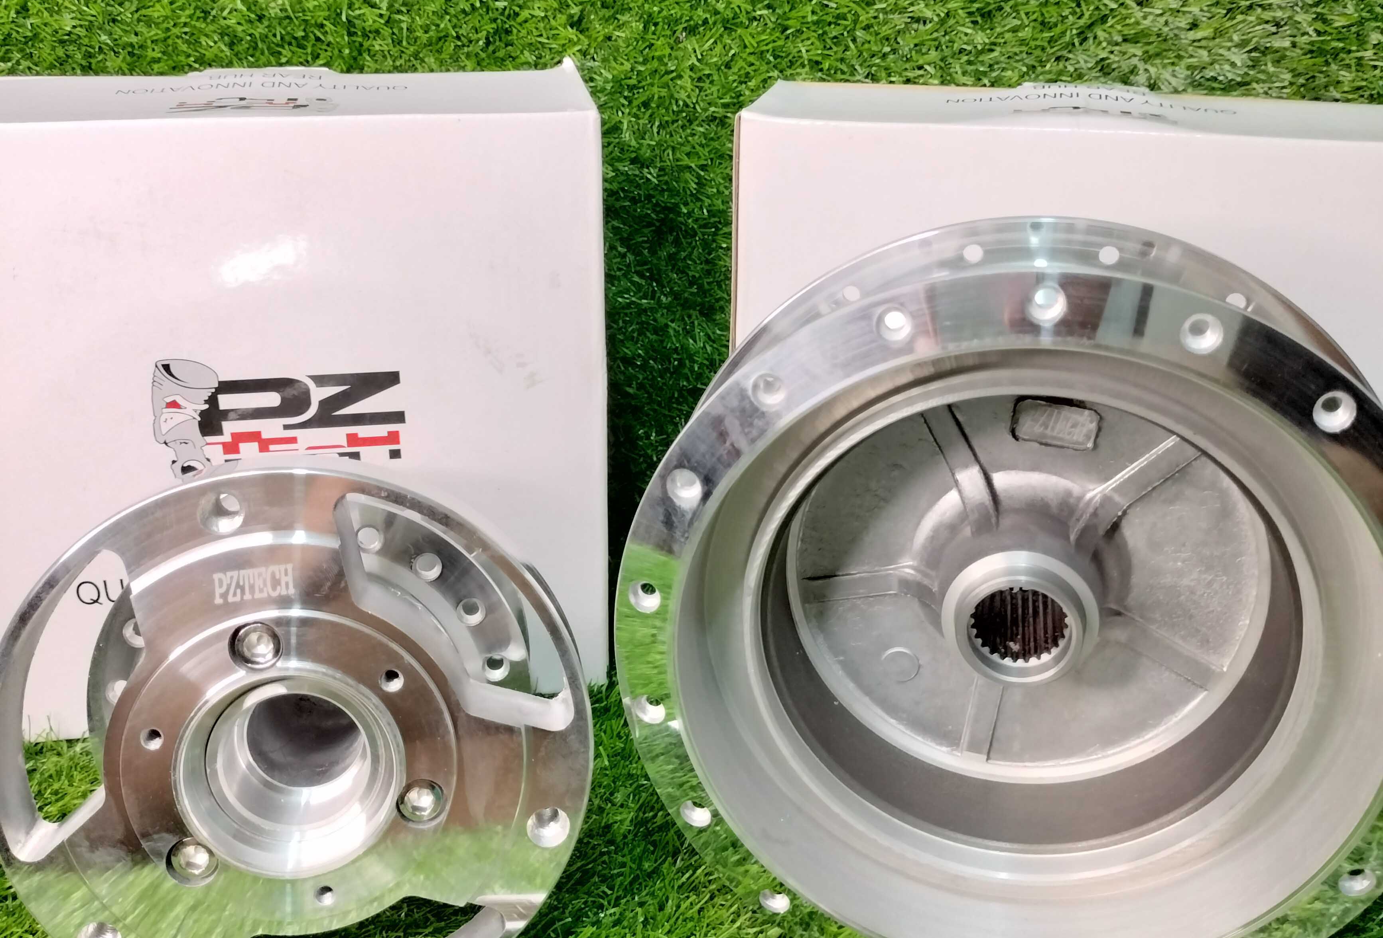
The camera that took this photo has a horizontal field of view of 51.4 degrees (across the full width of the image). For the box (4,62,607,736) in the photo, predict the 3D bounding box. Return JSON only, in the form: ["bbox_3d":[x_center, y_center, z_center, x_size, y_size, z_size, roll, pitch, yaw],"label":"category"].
[{"bbox_3d":[-0.141,-0.026,0.514,0.210,0.212,0.098,-4,23,-10],"label":"box"}]

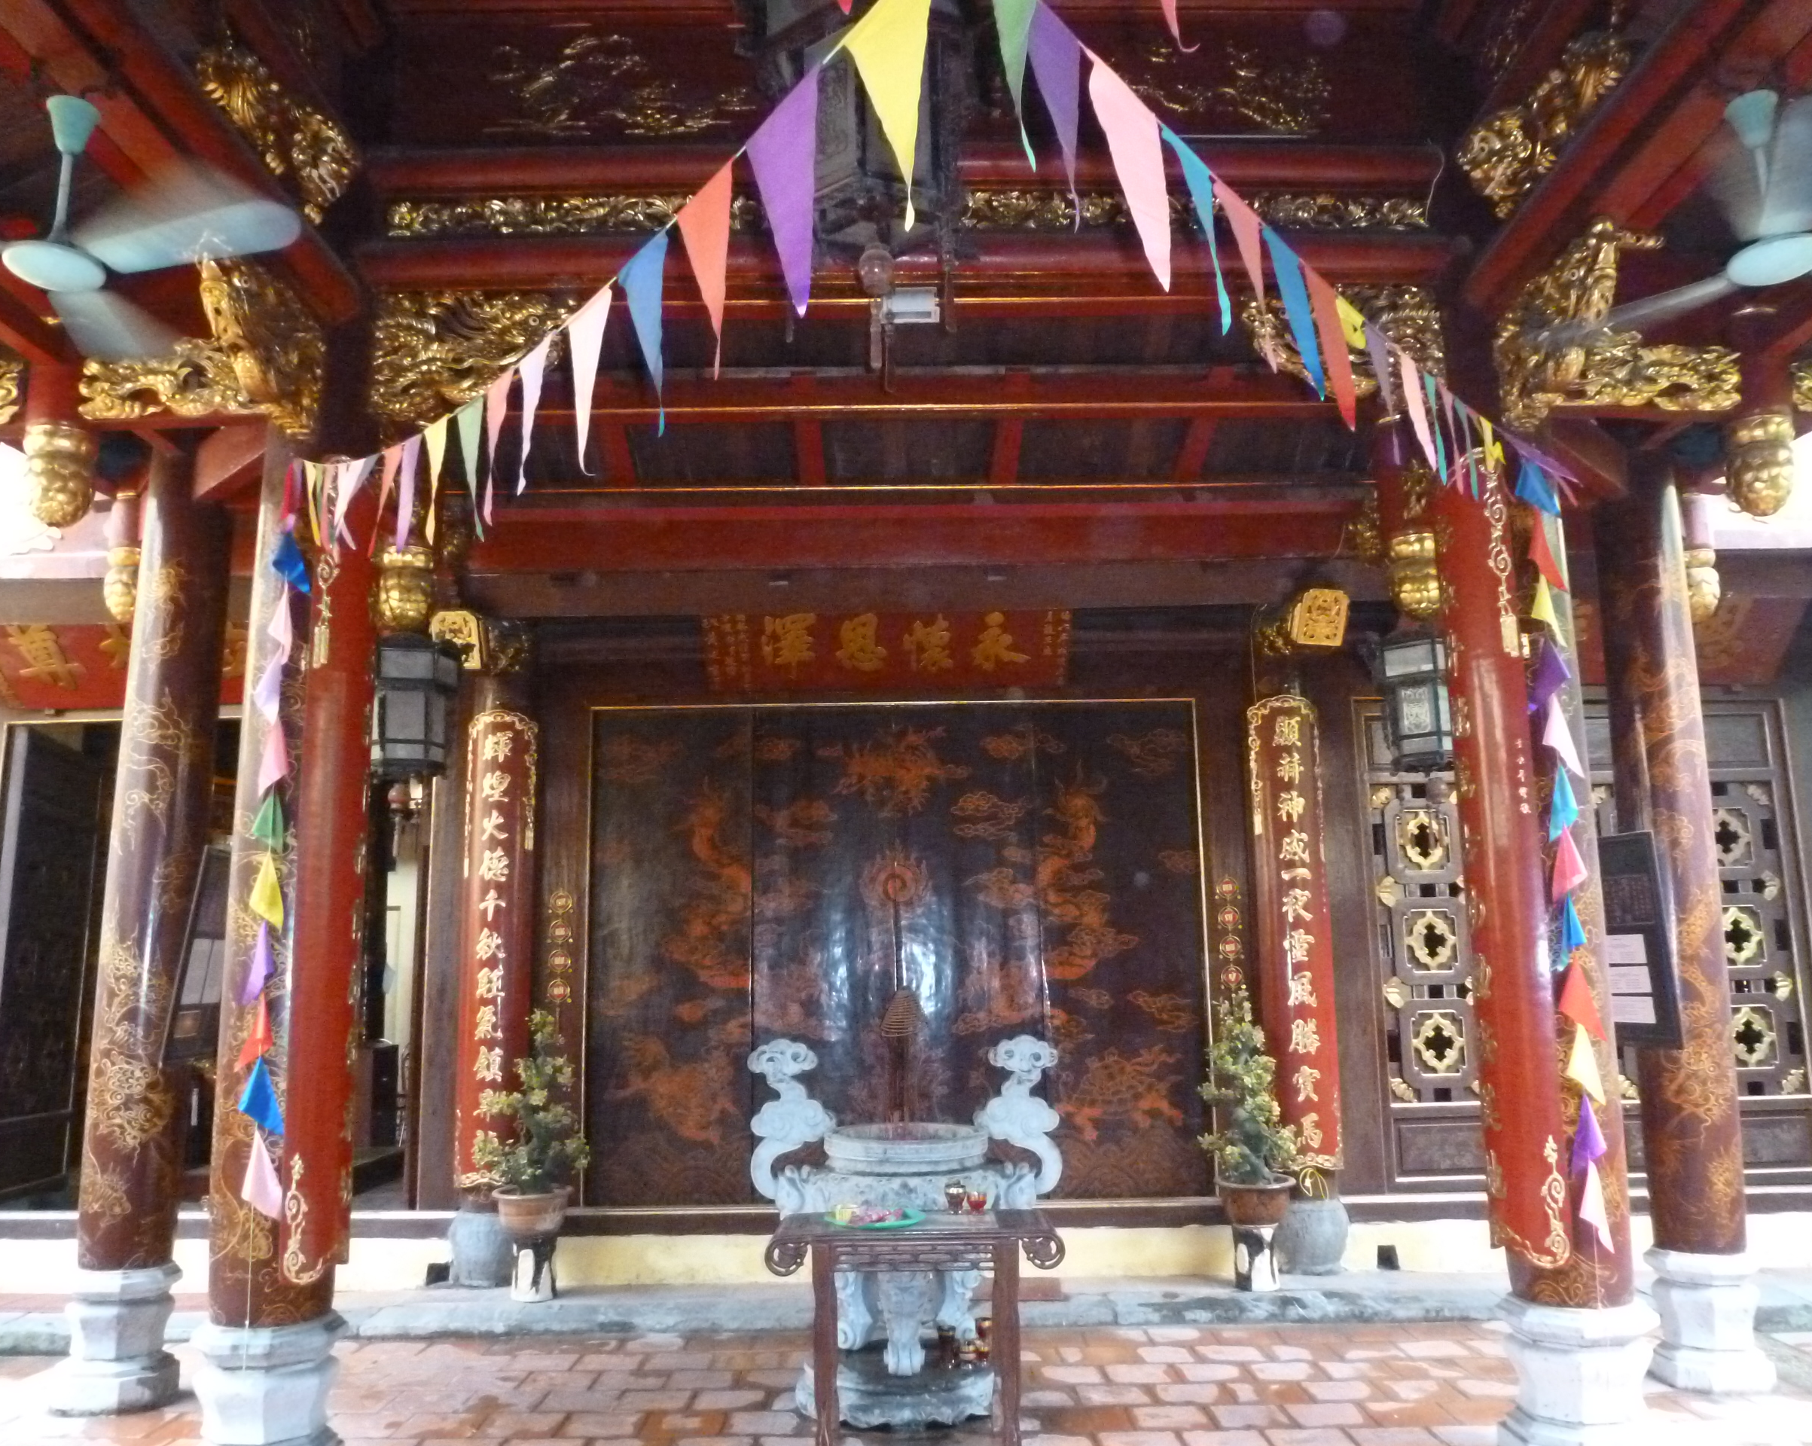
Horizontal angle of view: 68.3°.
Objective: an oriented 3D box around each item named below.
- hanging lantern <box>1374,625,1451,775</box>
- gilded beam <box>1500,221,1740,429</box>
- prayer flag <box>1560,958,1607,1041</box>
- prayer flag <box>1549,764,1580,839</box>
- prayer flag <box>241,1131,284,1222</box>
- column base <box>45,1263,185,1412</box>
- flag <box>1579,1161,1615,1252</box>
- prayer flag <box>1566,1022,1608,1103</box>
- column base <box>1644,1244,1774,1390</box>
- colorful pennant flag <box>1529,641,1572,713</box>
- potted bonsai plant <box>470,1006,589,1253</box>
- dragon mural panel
[{"bbox_3d":[2.367,-0.106,6.208,0.390,0.660,0.360,-1,-11,0],"label":"hanging lantern"},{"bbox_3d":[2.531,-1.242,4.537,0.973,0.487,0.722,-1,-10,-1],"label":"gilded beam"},{"bbox_3d":[2.177,0.888,4.293,0.145,0.256,0.060,-1,-10,-1],"label":"prayer flag"},{"bbox_3d":[2.279,0.268,4.622,0.105,0.260,0.070,-1,-11,0],"label":"prayer flag"},{"bbox_3d":[-2.021,1.422,4.200,0.133,0.278,0.060,-1,-10,-1],"label":"prayer flag"},{"bbox_3d":[-3.125,2.406,5.337,0.440,0.520,0.440,-1,-11,0],"label":"column base"},{"bbox_3d":[2.162,1.513,4.184,0.110,0.282,0.060,-1,-10,-1],"label":"flag"},{"bbox_3d":[2.169,1.080,4.259,0.126,0.259,0.060,-1,-10,-1],"label":"prayer flag"},{"bbox_3d":[2.960,2.177,4.932,0.363,0.451,0.363,-1,-10,-1],"label":"column base"},{"bbox_3d":[2.276,-0.162,4.719,0.125,0.250,0.070,-1,-11,0],"label":"colorful pennant flag"},{"bbox_3d":[-1.813,1.966,6.477,0.520,1.100,0.480,-1,-11,0],"label":"potted bonsai plant"},{"bbox_3d":[-0.046,1.093,6.551,3.054,2.426,0.070,-1,-10,-1],"label":"dragon mural panel"}]

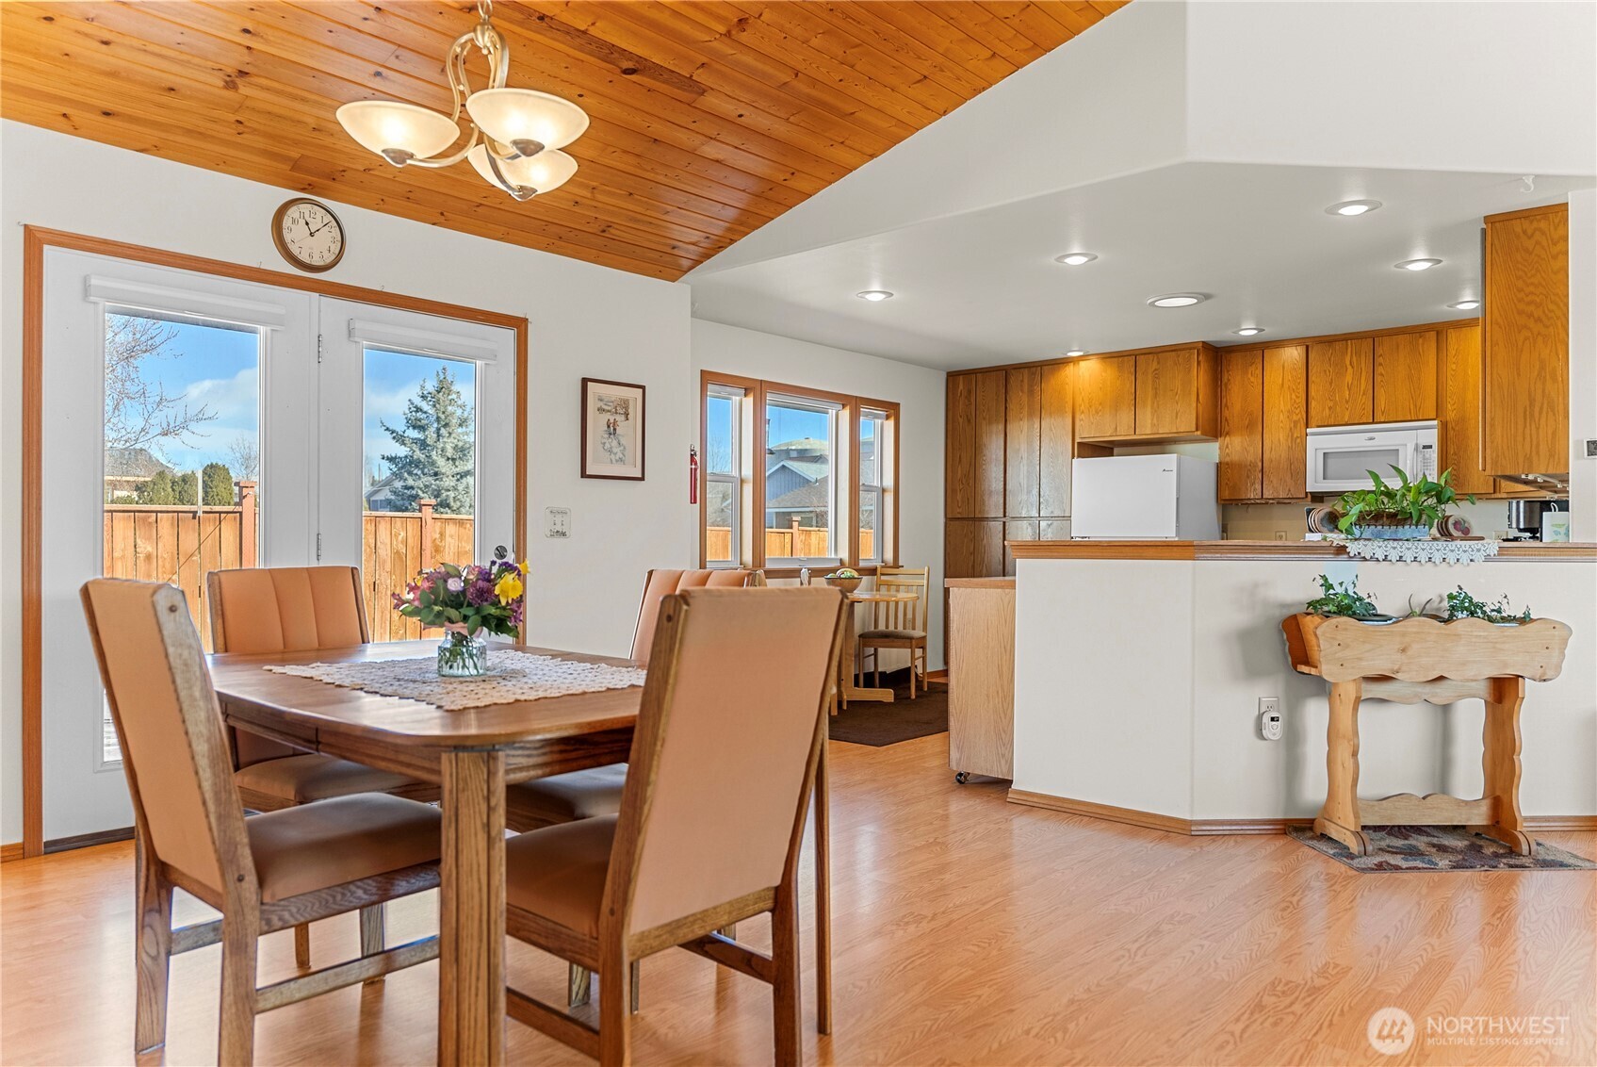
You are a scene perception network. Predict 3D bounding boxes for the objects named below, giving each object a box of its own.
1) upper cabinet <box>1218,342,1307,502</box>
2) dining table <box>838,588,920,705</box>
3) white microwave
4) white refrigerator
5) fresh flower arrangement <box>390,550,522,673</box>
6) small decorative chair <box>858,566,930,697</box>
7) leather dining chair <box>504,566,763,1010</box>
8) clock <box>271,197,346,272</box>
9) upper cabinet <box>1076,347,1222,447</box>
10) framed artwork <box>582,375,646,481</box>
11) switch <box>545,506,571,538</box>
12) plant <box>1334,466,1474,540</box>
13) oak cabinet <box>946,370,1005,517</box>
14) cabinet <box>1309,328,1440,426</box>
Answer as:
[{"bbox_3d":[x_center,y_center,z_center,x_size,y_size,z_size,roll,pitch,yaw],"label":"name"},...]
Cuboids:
[{"bbox_3d":[3.287,-0.747,7.433,0.581,1.077,0.330,0,0,41],"label":"upper cabinet"},{"bbox_3d":[0.366,0.742,7.089,0.840,0.740,0.760,0,0,18],"label":"dining table"},{"bbox_3d":[3.740,-0.477,6.885,0.744,0.425,0.390,0,0,40],"label":"white microwave"},{"bbox_3d":[2.535,0.299,7.774,0.778,1.667,0.740,0,0,41],"label":"white refrigerator"},{"bbox_3d":[-0.818,0.203,2.588,0.330,0.273,0.300,0,0,-18],"label":"fresh flower arrangement"},{"bbox_3d":[0.671,0.680,7.487,0.420,0.890,0.500,0,0,18],"label":"small decorative chair"},{"bbox_3d":[-0.486,0.599,2.869,0.471,1.001,0.668,0,0,40],"label":"leather dining chair"},{"bbox_3d":[-1.971,-1.200,4.300,0.050,0.285,0.285,0,0,41],"label":"clock"},{"bbox_3d":[2.607,-0.982,7.839,0.923,0.610,0.600,0,0,41],"label":"upper cabinet"},{"bbox_3d":[-0.944,-0.532,5.506,0.025,0.508,0.429,0,0,40],"label":"framed artwork"},{"bbox_3d":[-1.177,-0.055,5.243,0.012,0.150,0.145,0,0,40],"label":"switch"},{"bbox_3d":[2.314,-0.117,4.070,0.490,0.275,0.270,0,0,-4],"label":"plant"},{"bbox_3d":[1.589,-0.703,8.630,0.538,1.172,0.600,0,0,40],"label":"oak cabinet"},{"bbox_3d":[3.799,-0.988,6.994,0.766,0.595,0.330,0,0,41],"label":"cabinet"}]

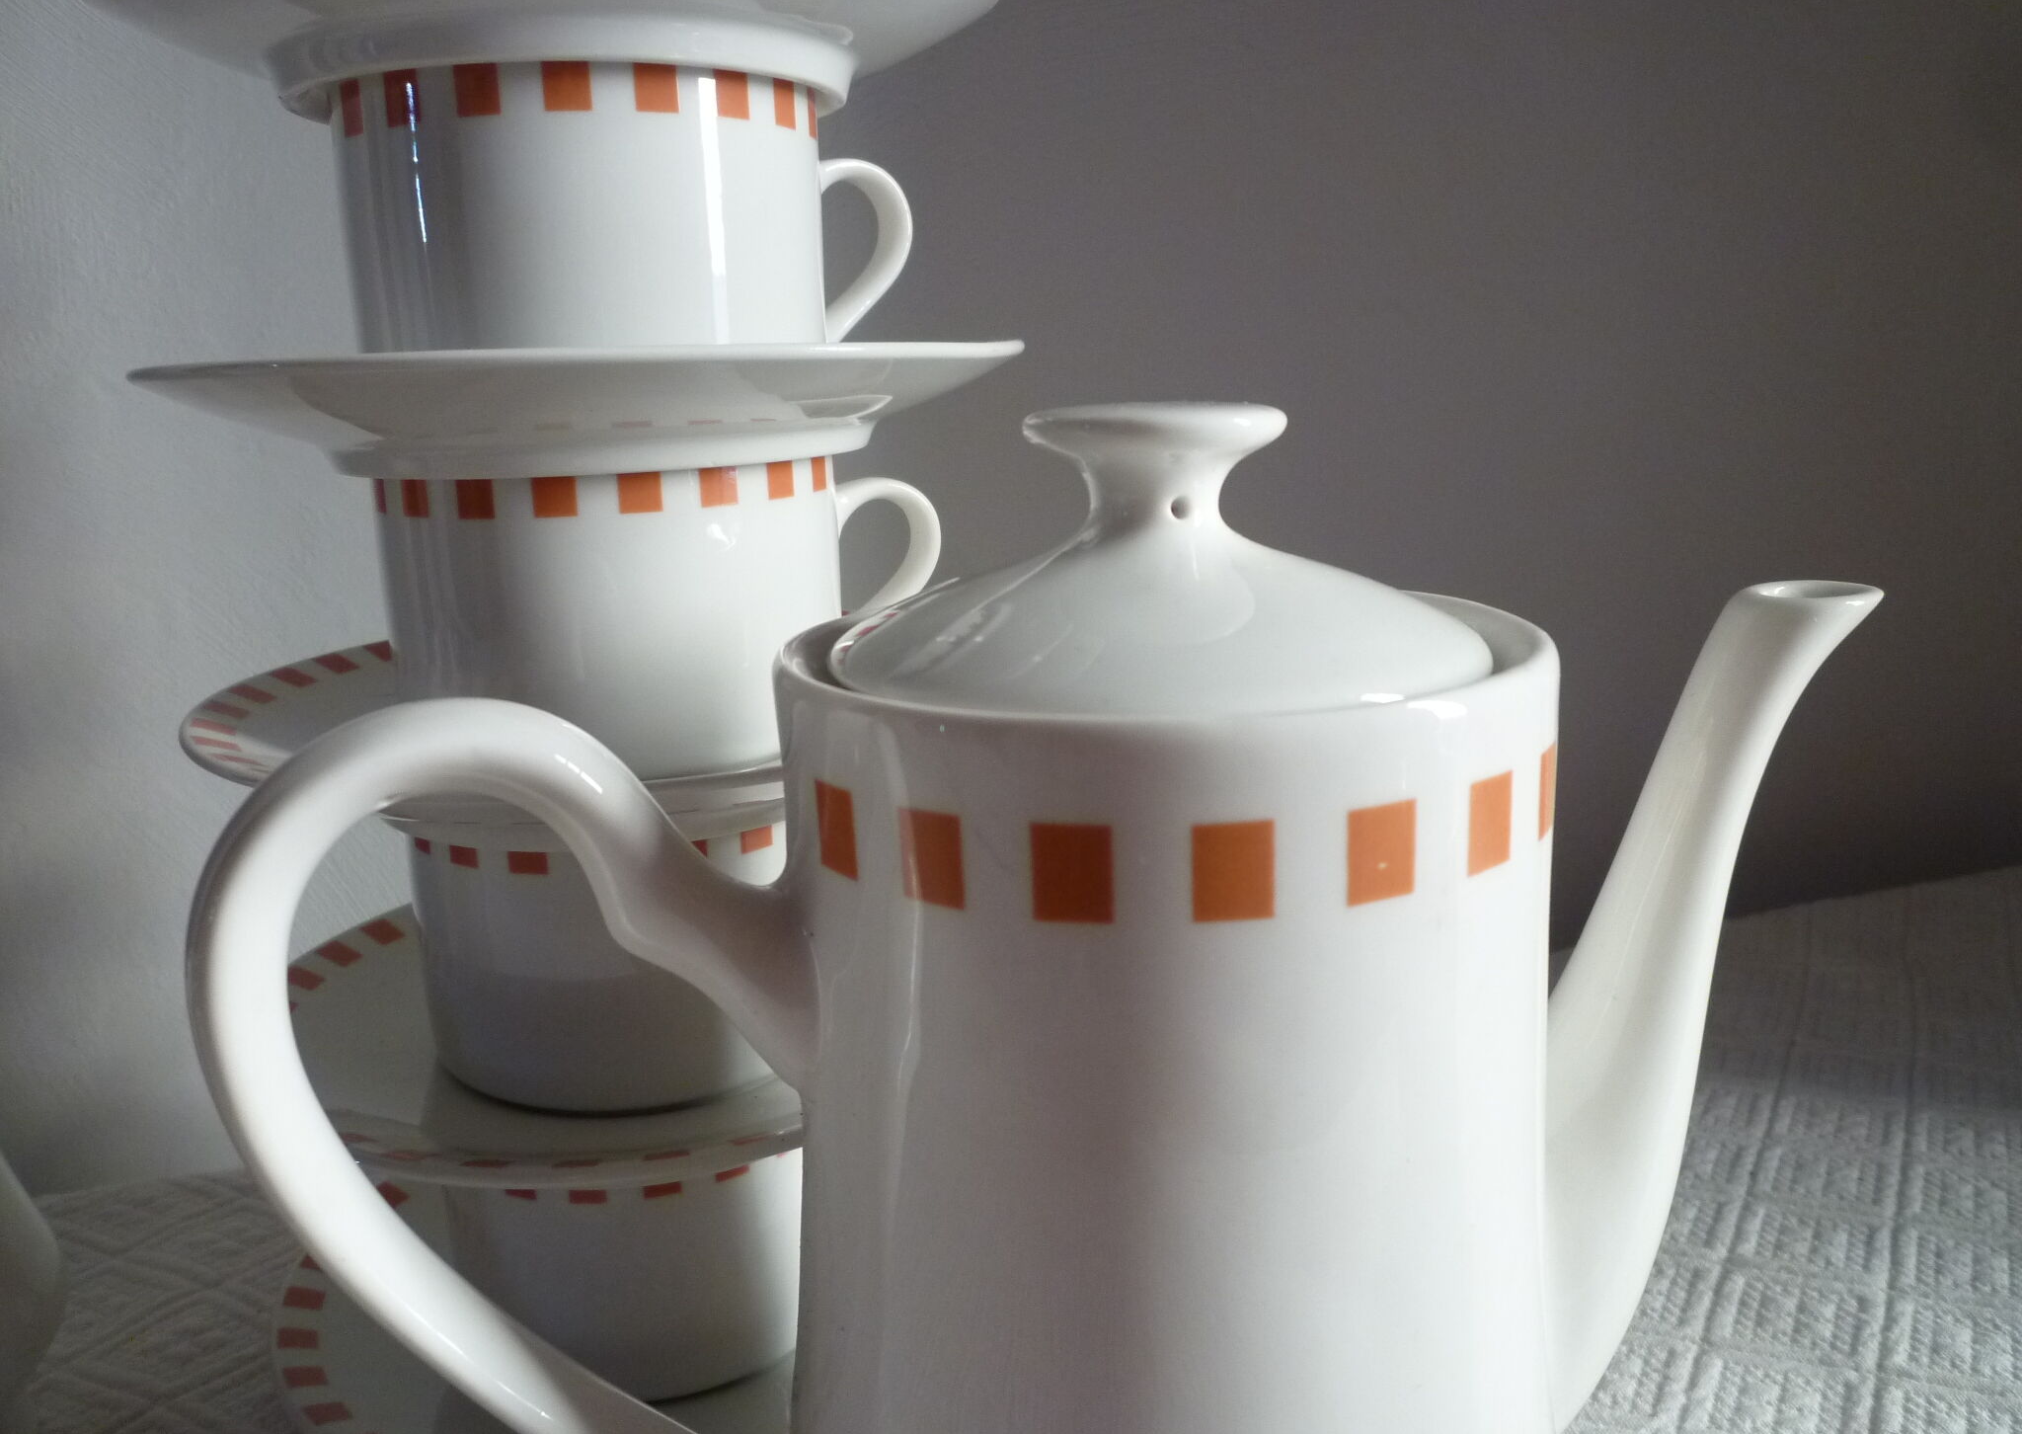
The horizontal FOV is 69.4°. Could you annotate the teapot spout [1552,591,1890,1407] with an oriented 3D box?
[{"bbox_3d":[0.096,0.046,0.212,0.058,0.131,0.026,-5,14,-13],"label":"teapot spout"}]

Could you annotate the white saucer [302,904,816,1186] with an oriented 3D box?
[{"bbox_3d":[-0.071,0.060,0.293,0.150,0.019,0.150,-2,14,0],"label":"white saucer"}]

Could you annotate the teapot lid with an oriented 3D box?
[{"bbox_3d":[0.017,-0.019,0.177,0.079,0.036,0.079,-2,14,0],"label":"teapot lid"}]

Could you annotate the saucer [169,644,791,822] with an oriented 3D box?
[{"bbox_3d":[-0.073,0.001,0.282,0.150,0.019,0.150,-2,14,0],"label":"saucer"}]

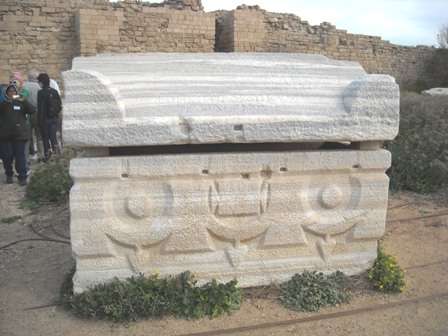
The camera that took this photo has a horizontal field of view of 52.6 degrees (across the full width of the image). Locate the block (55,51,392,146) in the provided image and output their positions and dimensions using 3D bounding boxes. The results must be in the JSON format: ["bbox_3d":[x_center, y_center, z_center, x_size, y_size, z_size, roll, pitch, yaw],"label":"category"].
[{"bbox_3d":[0.041,-0.599,3.720,2.505,0.661,1.000,-2,11,-11],"label":"block"}]

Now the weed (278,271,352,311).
[{"bbox_3d":[0.629,0.856,3.289,0.500,0.190,0.380,-2,11,-11],"label":"weed"}]

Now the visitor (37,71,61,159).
[{"bbox_3d":[-3.251,-0.928,8.392,0.370,1.660,0.430,6,12,25],"label":"visitor"}]

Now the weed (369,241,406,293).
[{"bbox_3d":[1.254,0.762,3.530,0.250,0.290,0.250,-2,11,-11],"label":"weed"}]

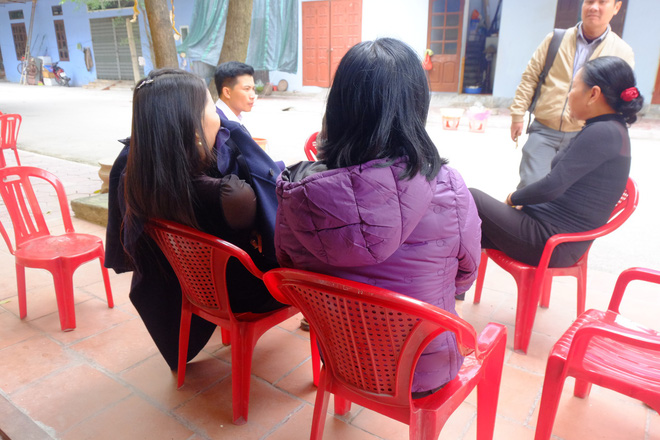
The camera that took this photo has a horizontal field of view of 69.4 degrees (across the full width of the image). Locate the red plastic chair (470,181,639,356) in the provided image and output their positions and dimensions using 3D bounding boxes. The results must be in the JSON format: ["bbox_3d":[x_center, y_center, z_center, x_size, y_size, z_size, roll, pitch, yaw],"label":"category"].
[{"bbox_3d":[0.964,0.142,2.086,0.461,0.689,0.530,-1,16,-4],"label":"red plastic chair"}]

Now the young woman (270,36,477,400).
[{"bbox_3d":[0.218,0.125,1.319,0.530,1.145,0.721,7,18,23],"label":"young woman"}]

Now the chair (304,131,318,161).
[{"bbox_3d":[0.078,-0.315,3.657,0.530,0.678,0.456,-12,20,-36],"label":"chair"}]

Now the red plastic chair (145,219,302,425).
[{"bbox_3d":[-0.343,0.280,1.629,0.530,0.668,0.424,12,20,35],"label":"red plastic chair"}]

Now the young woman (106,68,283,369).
[{"bbox_3d":[-0.311,0.047,1.671,0.551,1.092,0.753,13,21,38],"label":"young woman"}]

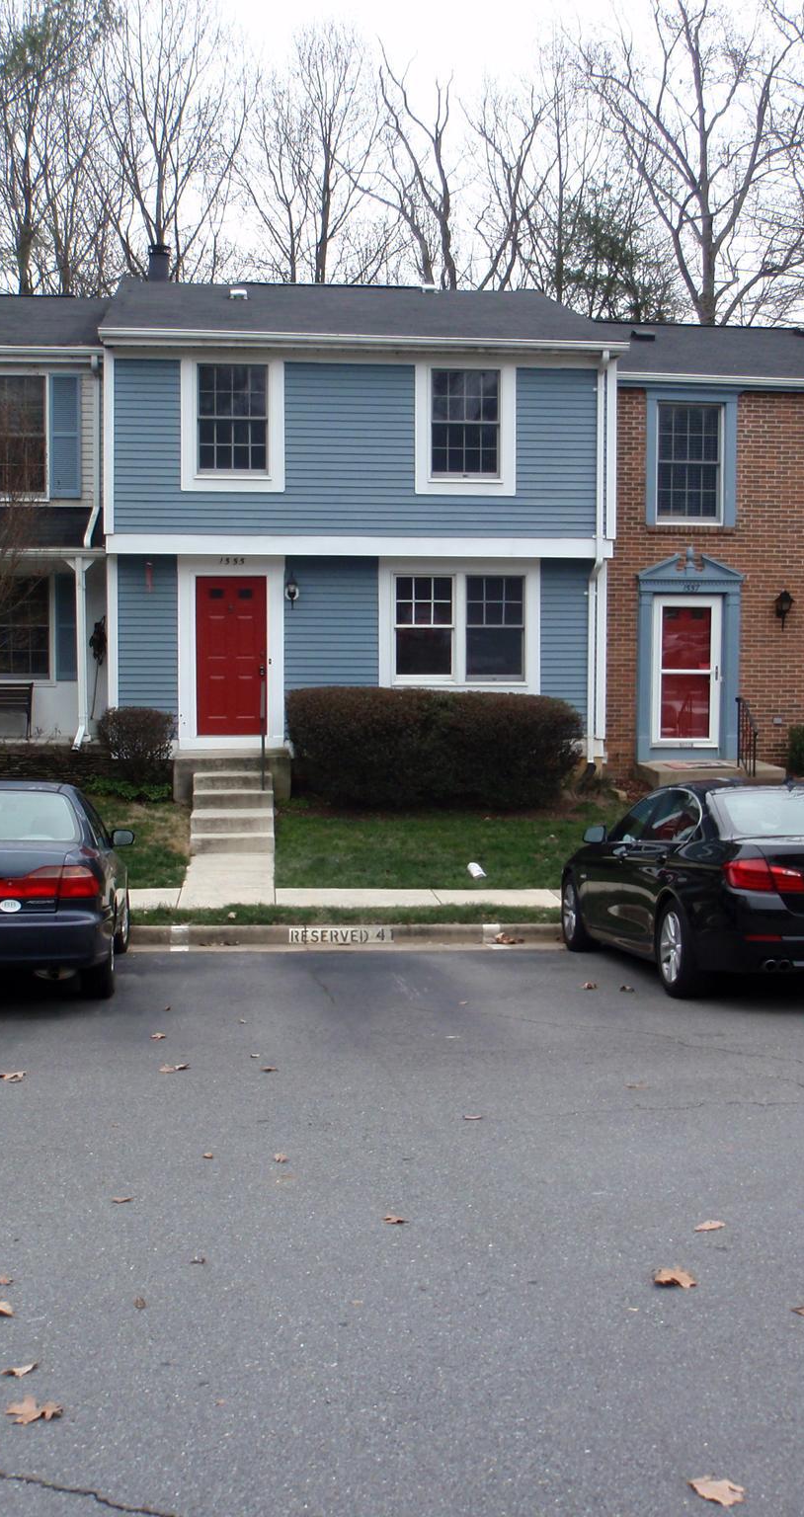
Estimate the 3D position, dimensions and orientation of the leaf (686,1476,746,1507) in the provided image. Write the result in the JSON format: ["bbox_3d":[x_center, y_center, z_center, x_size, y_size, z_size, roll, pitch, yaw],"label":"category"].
[{"bbox_3d":[0.669,1.560,3.480,0.118,0.025,0.090,0,2,-14],"label":"leaf"}]

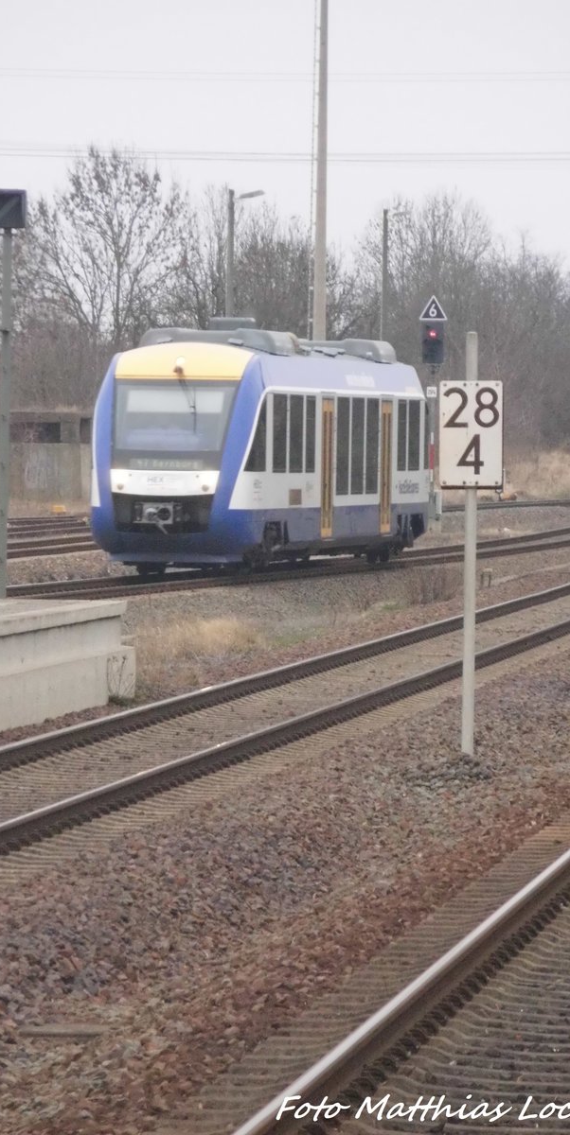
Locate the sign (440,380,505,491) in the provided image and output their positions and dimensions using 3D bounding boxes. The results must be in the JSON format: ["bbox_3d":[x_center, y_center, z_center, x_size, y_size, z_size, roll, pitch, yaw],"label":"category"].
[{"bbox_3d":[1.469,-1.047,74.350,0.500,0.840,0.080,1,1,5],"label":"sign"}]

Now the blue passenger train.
[{"bbox_3d":[-0.216,-2.151,164.314,2.750,4.270,27.260,1,1,8],"label":"blue passenger train"}]

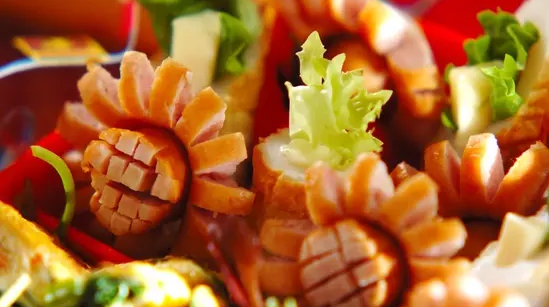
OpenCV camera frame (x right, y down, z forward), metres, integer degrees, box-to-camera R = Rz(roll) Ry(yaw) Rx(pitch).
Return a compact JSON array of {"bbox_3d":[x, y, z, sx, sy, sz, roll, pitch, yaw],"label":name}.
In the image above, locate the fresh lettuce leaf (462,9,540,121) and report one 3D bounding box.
[{"bbox_3d":[0.046,-0.018,0.885,0.016,0.021,0.012,0,27,0],"label":"fresh lettuce leaf"}]

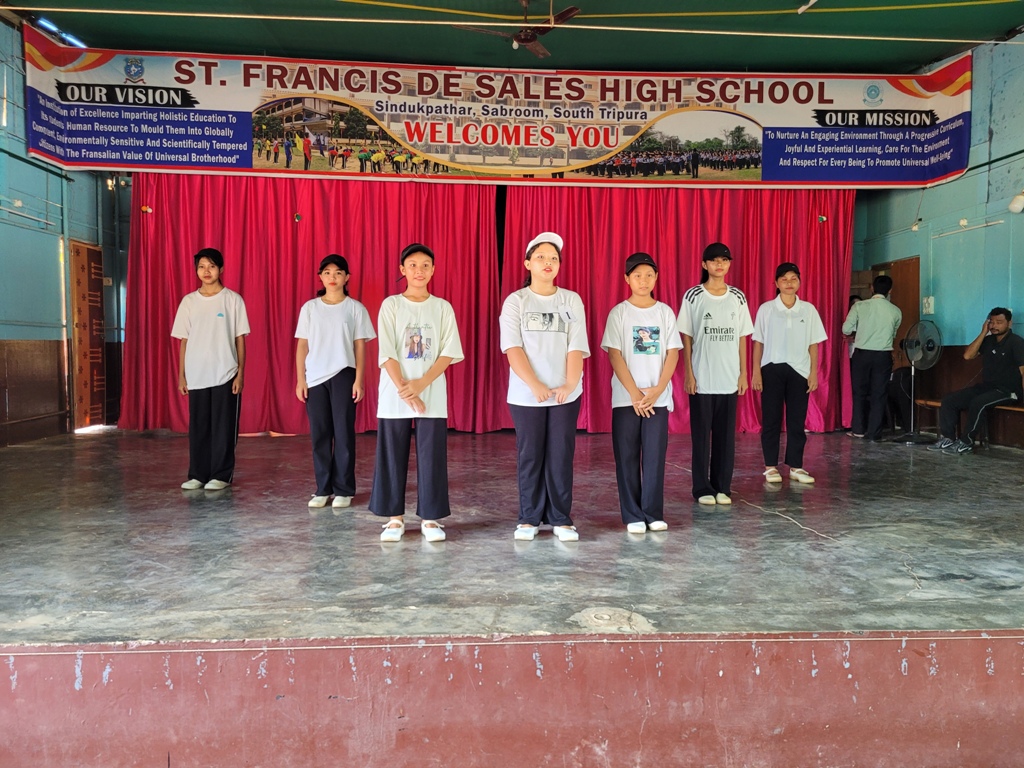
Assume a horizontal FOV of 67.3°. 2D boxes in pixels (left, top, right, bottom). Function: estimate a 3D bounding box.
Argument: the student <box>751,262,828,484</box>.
[{"bbox_3d":[1.997,-0.081,5.533,0.527,1.560,0.290,1,3,3],"label":"student"}]

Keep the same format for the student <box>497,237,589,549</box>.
[{"bbox_3d":[0.165,0.004,3.888,0.448,1.526,0.340,0,3,-3],"label":"student"}]

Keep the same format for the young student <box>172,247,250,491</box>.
[{"bbox_3d":[-1.992,-0.109,5.099,0.477,1.580,0.290,0,3,-5],"label":"young student"}]

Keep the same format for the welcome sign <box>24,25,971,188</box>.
[{"bbox_3d":[-0.012,-2.749,7.733,9.060,1.242,0.679,0,3,-3],"label":"welcome sign"}]

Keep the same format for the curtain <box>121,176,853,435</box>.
[{"bbox_3d":[-0.172,-0.888,8.290,7.904,2.797,0.300,0,3,-3],"label":"curtain"}]

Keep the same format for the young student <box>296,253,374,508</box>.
[{"bbox_3d":[-1.057,-0.027,4.609,0.476,1.487,0.290,0,3,-6],"label":"young student"}]

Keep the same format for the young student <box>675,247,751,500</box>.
[{"bbox_3d":[1.261,-0.072,4.787,0.457,1.604,0.290,1,3,0],"label":"young student"}]

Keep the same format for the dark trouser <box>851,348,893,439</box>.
[{"bbox_3d":[3.882,0.086,8.285,0.420,0.935,0.280,1,3,5],"label":"dark trouser"}]

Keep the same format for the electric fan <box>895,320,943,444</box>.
[{"bbox_3d":[4.274,-0.040,8.091,0.480,1.253,0.410,-1,3,-20],"label":"electric fan"}]

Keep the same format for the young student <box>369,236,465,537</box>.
[{"bbox_3d":[-0.472,0.033,3.845,0.458,1.459,0.340,0,3,-7],"label":"young student"}]

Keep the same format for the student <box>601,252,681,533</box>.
[{"bbox_3d":[0.684,0.039,4.072,0.414,1.448,0.330,1,3,2],"label":"student"}]

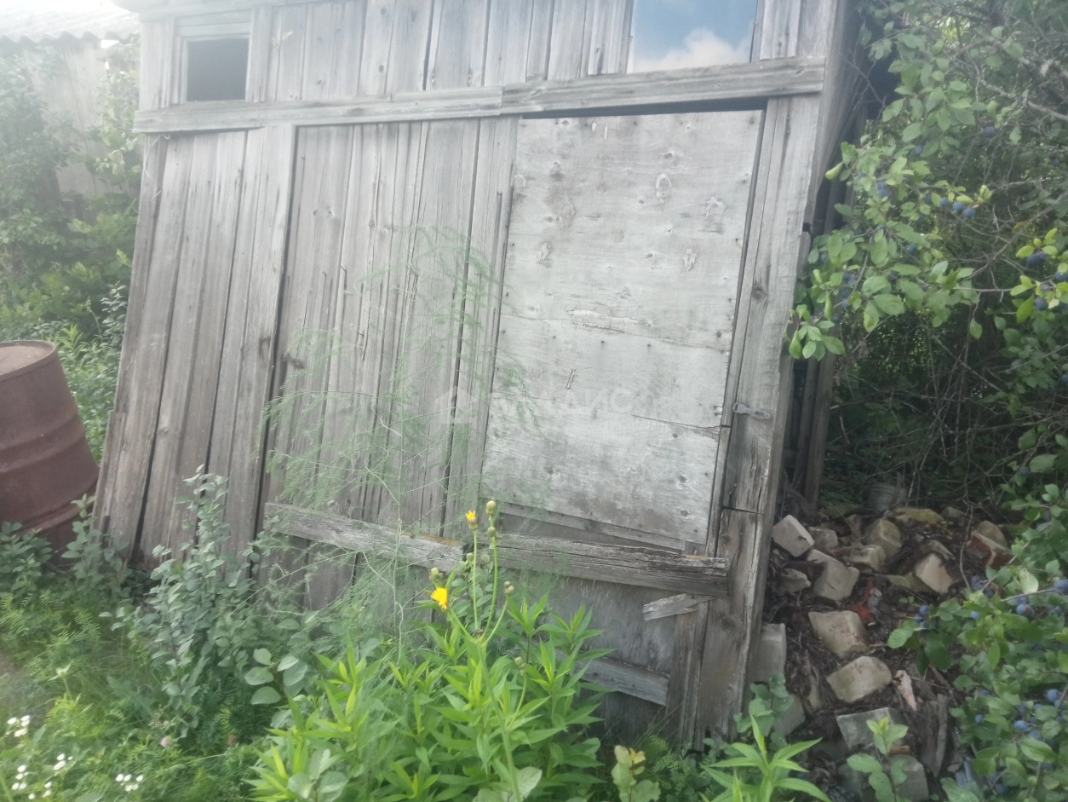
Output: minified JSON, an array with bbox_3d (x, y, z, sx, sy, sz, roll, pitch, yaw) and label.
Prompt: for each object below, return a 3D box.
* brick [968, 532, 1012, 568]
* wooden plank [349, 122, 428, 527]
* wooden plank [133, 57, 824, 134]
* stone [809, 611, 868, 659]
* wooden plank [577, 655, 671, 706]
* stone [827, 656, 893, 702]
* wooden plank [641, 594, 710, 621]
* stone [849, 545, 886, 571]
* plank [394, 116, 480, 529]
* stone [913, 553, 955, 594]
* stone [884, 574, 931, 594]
[{"bbox_3d":[1.502,0.493,2.840,0.075,0.090,0.120,-14,22,-38],"label":"brick"},{"bbox_3d":[-0.504,-0.250,2.976,0.120,1.452,0.025,5,-1,26],"label":"wooden plank"},{"bbox_3d":[-0.422,-1.012,2.951,2.722,0.102,0.030,6,0,26],"label":"wooden plank"},{"bbox_3d":[0.931,0.714,2.650,0.136,0.089,0.150,0,12,0],"label":"stone"},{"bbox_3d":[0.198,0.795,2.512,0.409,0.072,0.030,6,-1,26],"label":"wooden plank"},{"bbox_3d":[0.942,0.804,2.500,0.150,0.075,0.118,-6,13,-24],"label":"stone"},{"bbox_3d":[0.405,0.576,2.429,0.199,0.041,0.020,-18,-11,24],"label":"wooden plank"},{"bbox_3d":[1.215,0.571,3.150,0.099,0.069,0.091,-3,12,-15],"label":"stone"},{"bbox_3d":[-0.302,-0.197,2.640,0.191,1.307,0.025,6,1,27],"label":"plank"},{"bbox_3d":[1.397,0.600,3.020,0.094,0.098,0.094,-6,13,-24],"label":"stone"},{"bbox_3d":[1.167,0.572,2.700,0.125,0.050,0.075,4,17,12],"label":"stone"}]

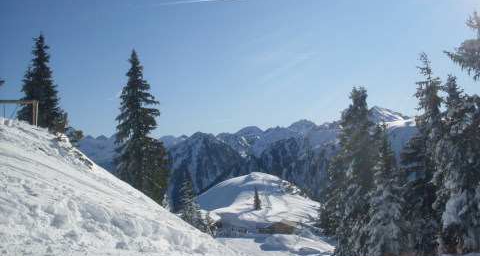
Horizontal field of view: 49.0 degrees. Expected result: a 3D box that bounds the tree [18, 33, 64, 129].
[{"bbox_3d":[-11.679,-2.706,31.000,2.750,6.000,2.750,0,-2,0],"label":"tree"}]

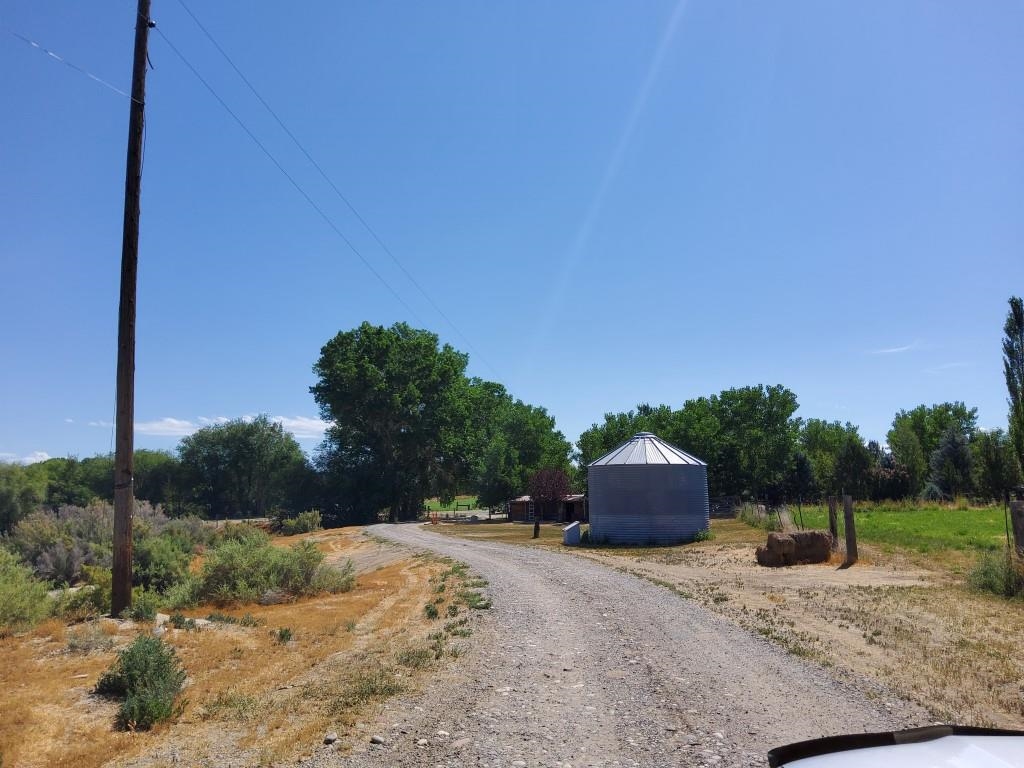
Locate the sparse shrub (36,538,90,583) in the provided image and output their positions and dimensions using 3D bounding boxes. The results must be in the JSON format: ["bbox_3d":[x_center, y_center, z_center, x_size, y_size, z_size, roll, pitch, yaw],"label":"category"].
[{"bbox_3d":[-9.372,3.691,16.000,0.969,0.935,0.921,5,-10,-29],"label":"sparse shrub"}]

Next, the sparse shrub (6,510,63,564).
[{"bbox_3d":[-15.211,4.858,24.500,1.750,1.750,1.600,4,-9,-31],"label":"sparse shrub"}]

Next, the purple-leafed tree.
[{"bbox_3d":[1.877,5.883,38.502,2.100,3.489,2.100,-1,-8,3],"label":"purple-leafed tree"}]

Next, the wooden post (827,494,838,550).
[{"bbox_3d":[10.251,4.458,24.601,0.266,1.700,0.266,-4,-9,22],"label":"wooden post"}]

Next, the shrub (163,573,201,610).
[{"bbox_3d":[-5.629,3.534,13.100,0.640,0.620,0.600,3,-8,-23],"label":"shrub"}]

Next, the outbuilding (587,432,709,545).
[{"bbox_3d":[6.327,4.634,35.827,5.500,5.000,5.500,-2,-8,10],"label":"outbuilding"}]

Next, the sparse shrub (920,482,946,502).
[{"bbox_3d":[43.843,11.336,80.000,2.372,2.163,2.372,-5,-10,28],"label":"sparse shrub"}]

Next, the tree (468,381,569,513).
[{"bbox_3d":[0.726,7.006,86.014,11.631,14.967,11.049,0,-8,0],"label":"tree"}]

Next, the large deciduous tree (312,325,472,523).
[{"bbox_3d":[-10.111,3.121,64.000,13.000,16.300,12.500,1,-8,-9],"label":"large deciduous tree"}]

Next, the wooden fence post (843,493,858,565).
[{"bbox_3d":[9.243,3.946,21.000,0.270,1.850,0.250,-4,-8,23],"label":"wooden fence post"}]

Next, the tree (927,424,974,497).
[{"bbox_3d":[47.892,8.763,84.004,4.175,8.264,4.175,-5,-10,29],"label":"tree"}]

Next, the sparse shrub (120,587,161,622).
[{"bbox_3d":[-5.072,3.037,10.500,0.455,0.423,0.432,4,-9,-25],"label":"sparse shrub"}]

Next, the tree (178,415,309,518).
[{"bbox_3d":[-23.739,7.294,68.000,11.200,8.900,10.500,2,-8,-19],"label":"tree"}]

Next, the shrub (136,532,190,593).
[{"bbox_3d":[-7.044,3.597,15.500,1.100,1.150,1.050,3,-8,-24],"label":"shrub"}]

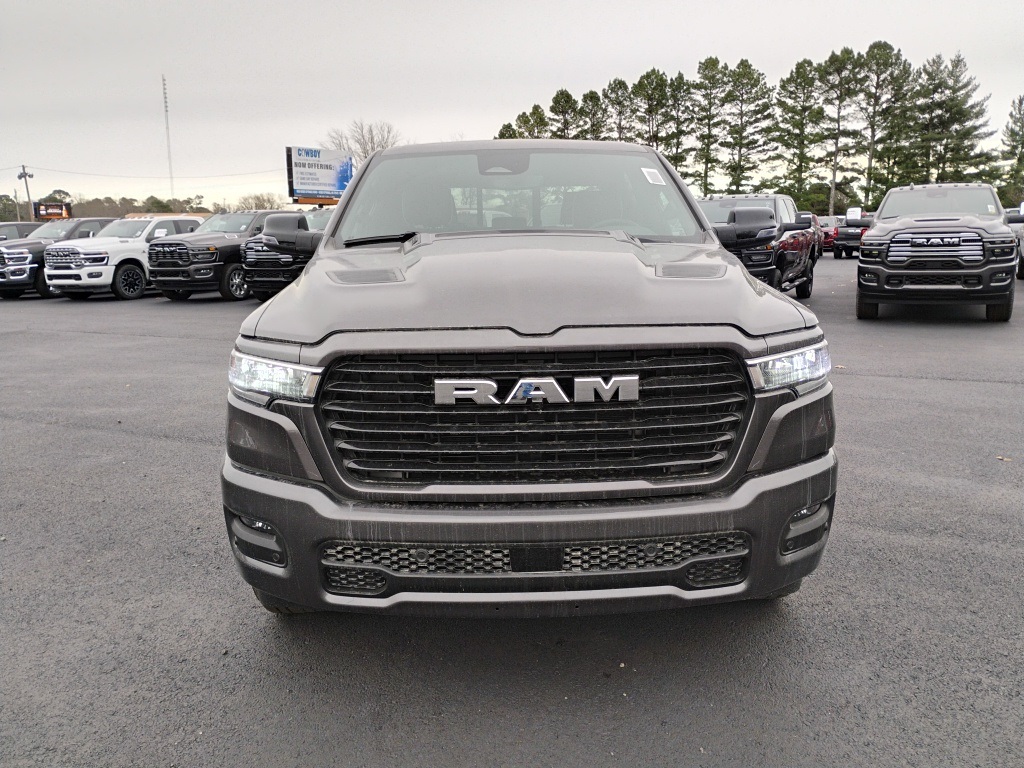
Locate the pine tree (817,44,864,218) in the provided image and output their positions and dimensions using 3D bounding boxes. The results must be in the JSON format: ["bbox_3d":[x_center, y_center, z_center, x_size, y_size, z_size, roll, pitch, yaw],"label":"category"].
[{"bbox_3d":[25.062,-18.711,63.000,3.651,13.615,3.651,-1,11,0],"label":"pine tree"}]

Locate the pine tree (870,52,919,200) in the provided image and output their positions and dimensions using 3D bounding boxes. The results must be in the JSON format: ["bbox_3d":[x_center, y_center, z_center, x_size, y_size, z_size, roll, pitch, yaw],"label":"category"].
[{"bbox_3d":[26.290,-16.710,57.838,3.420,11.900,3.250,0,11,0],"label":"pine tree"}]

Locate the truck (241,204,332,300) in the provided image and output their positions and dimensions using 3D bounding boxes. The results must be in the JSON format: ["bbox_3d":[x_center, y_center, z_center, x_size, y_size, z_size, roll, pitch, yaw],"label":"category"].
[{"bbox_3d":[-3.930,-3.169,20.070,2.200,2.020,6.000,4,12,21],"label":"truck"}]

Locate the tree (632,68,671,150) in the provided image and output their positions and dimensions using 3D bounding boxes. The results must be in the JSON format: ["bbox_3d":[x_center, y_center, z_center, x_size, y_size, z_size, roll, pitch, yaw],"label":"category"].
[{"bbox_3d":[10.534,-18.039,63.691,3.000,11.790,2.850,0,11,0],"label":"tree"}]

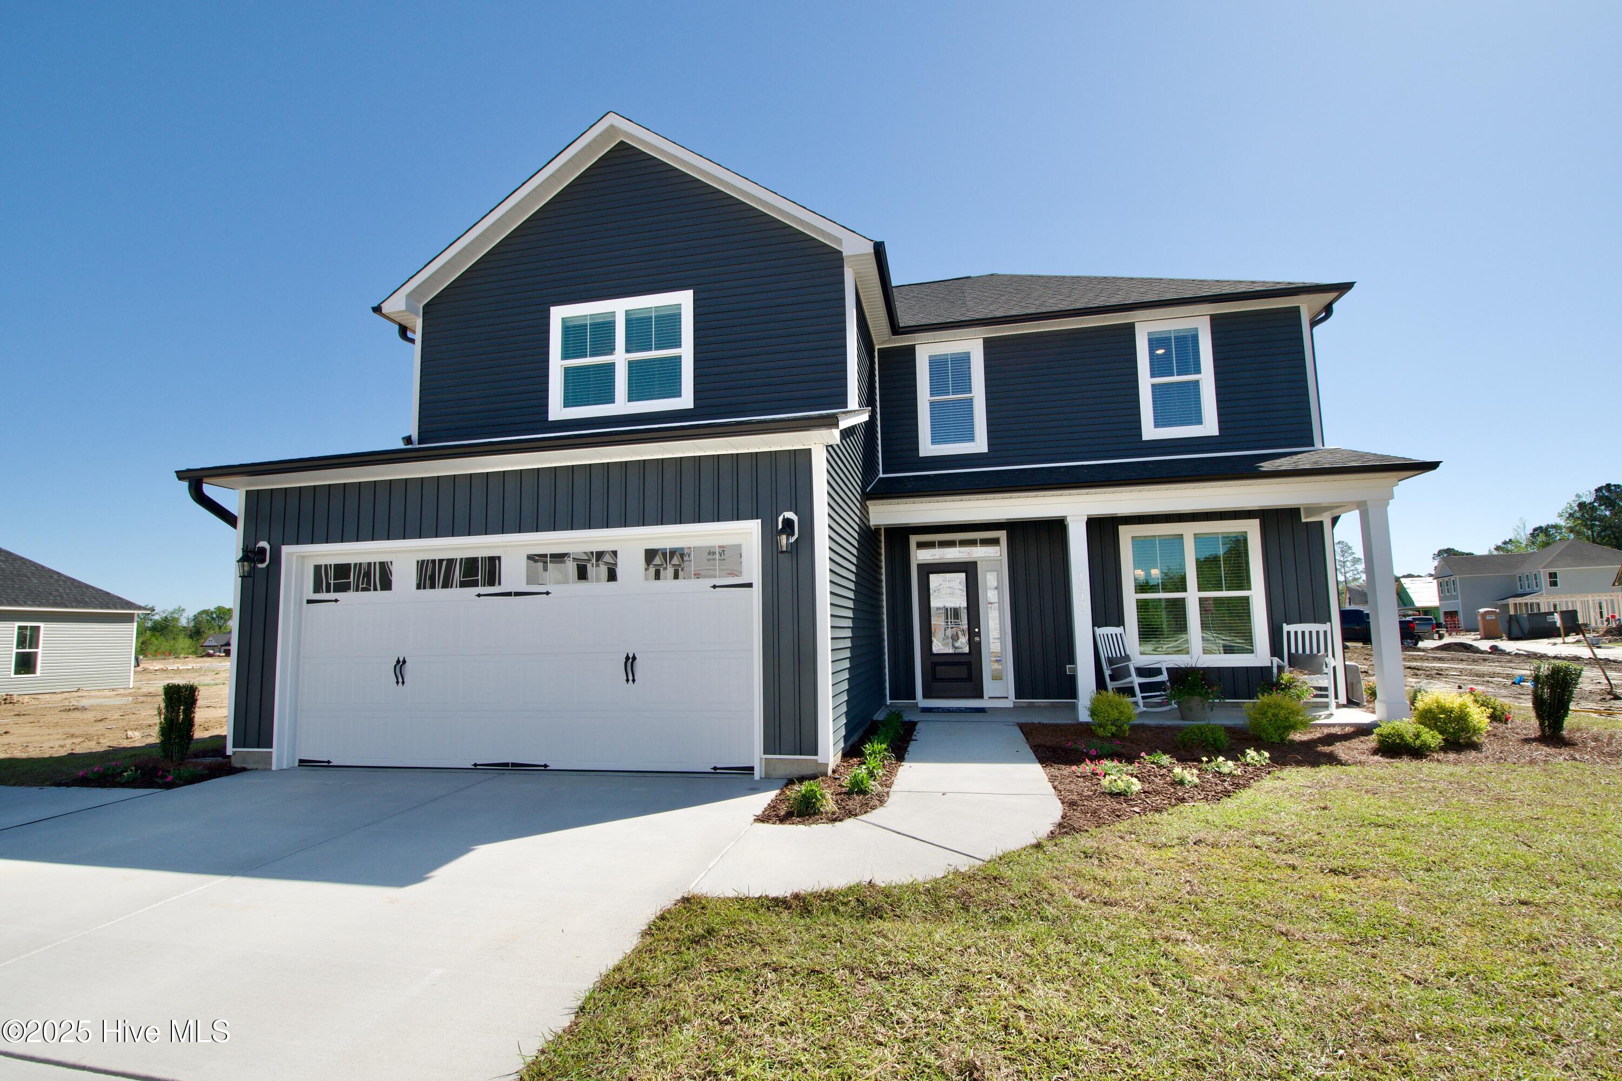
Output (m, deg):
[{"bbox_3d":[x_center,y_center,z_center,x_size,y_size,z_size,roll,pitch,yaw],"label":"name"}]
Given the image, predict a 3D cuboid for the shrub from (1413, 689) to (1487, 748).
[{"bbox_3d":[6.757,1.884,7.150,0.634,0.604,0.634,-3,-6,11],"label":"shrub"}]

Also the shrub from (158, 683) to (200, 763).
[{"bbox_3d":[-6.877,1.985,7.350,0.354,0.882,0.354,-3,-6,11],"label":"shrub"}]

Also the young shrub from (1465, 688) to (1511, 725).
[{"bbox_3d":[8.168,2.003,8.150,0.484,0.428,0.484,-3,-6,11],"label":"young shrub"}]

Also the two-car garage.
[{"bbox_3d":[-2.917,1.052,6.456,5.099,2.216,0.240,-3,-6,11],"label":"two-car garage"}]

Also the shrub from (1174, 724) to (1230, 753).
[{"bbox_3d":[4.085,2.063,7.050,0.506,0.317,0.506,-3,-6,11],"label":"shrub"}]

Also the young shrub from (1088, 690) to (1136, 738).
[{"bbox_3d":[3.540,2.043,7.950,0.527,0.567,0.527,-3,-6,11],"label":"young shrub"}]

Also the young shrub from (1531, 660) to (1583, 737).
[{"bbox_3d":[8.111,1.717,7.350,0.421,0.841,0.421,-3,-6,11],"label":"young shrub"}]

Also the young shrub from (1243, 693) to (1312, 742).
[{"bbox_3d":[5.113,1.936,7.400,0.617,0.569,0.617,-3,-6,11],"label":"young shrub"}]

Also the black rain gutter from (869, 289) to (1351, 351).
[{"bbox_3d":[4.267,-3.295,10.024,6.500,0.200,0.420,-3,-6,11],"label":"black rain gutter"}]

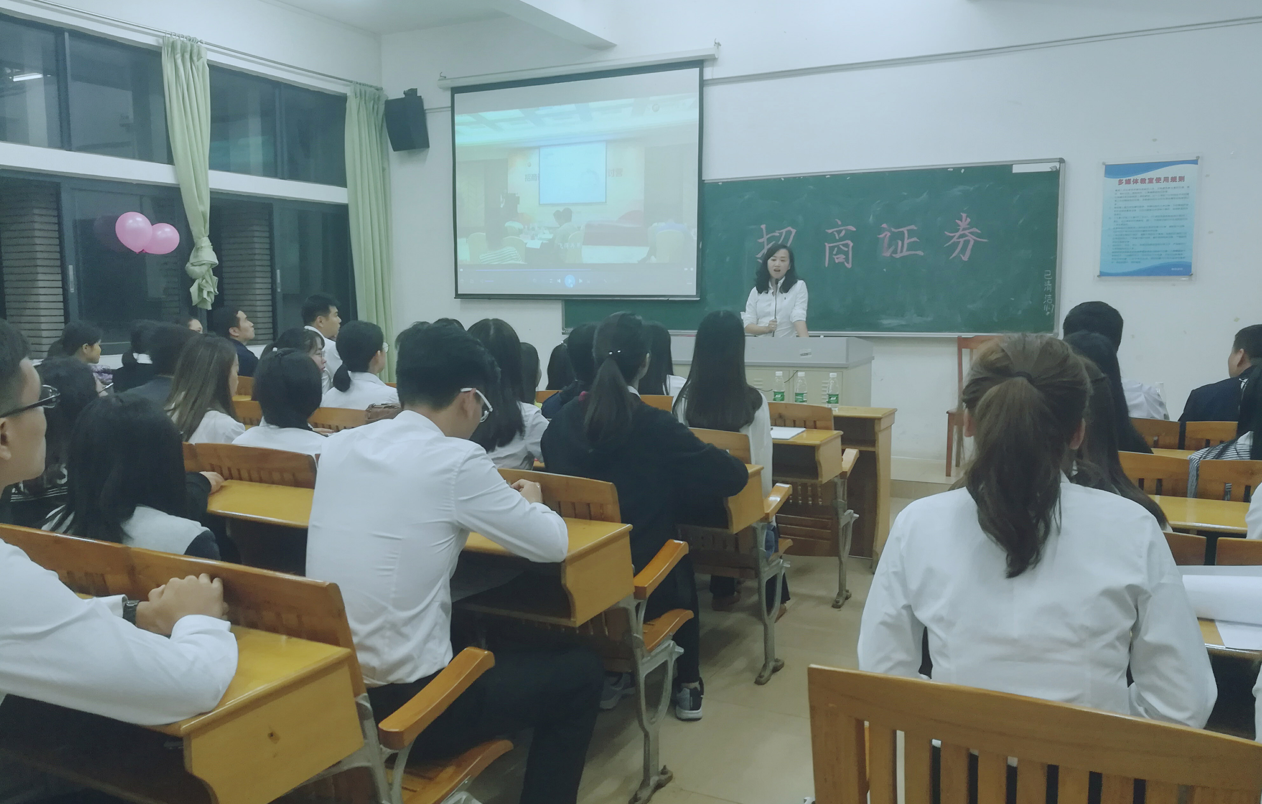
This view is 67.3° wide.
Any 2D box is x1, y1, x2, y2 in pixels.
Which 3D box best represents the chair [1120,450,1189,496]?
[{"bbox_3d":[1.468,0.560,3.080,0.525,0.900,0.490,3,7,28],"label":"chair"}]

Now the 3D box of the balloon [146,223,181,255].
[{"bbox_3d":[-3.498,-1.219,7.079,0.250,0.250,0.260,3,8,28],"label":"balloon"}]

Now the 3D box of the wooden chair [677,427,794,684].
[{"bbox_3d":[0.289,0.517,3.459,0.545,0.900,0.500,3,7,28],"label":"wooden chair"}]

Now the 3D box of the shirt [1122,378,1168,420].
[{"bbox_3d":[1.870,0.159,3.807,0.480,0.600,0.360,3,8,28],"label":"shirt"}]

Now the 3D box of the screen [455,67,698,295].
[{"bbox_3d":[-0.531,-1.829,8.130,2.483,1.887,0.050,3,7,28],"label":"screen"}]

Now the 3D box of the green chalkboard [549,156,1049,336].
[{"bbox_3d":[1.160,-1.151,7.370,3.980,1.200,0.060,3,8,28],"label":"green chalkboard"}]

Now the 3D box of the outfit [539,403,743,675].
[{"bbox_3d":[0.002,0.441,2.916,0.620,0.950,0.680,3,8,28],"label":"outfit"}]

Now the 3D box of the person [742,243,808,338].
[{"bbox_3d":[1.023,-0.322,6.695,0.470,1.570,0.330,2,7,18],"label":"person"}]

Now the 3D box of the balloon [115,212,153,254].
[{"bbox_3d":[-3.607,-1.226,6.873,0.265,0.295,0.265,3,8,28],"label":"balloon"}]

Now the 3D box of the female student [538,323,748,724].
[{"bbox_3d":[0.011,0.374,2.926,0.620,1.300,0.740,3,8,28],"label":"female student"}]

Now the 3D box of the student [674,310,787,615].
[{"bbox_3d":[0.431,0.291,3.676,0.460,1.300,0.760,3,7,28],"label":"student"}]

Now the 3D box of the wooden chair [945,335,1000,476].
[{"bbox_3d":[2.427,0.033,6.478,0.430,0.945,0.460,3,7,28],"label":"wooden chair"}]

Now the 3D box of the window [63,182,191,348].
[{"bbox_3d":[-3.705,-0.967,7.006,0.070,1.200,0.980,3,8,28],"label":"window"}]

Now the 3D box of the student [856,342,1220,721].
[{"bbox_3d":[0.632,0.537,1.512,0.485,1.300,0.700,3,7,28],"label":"student"}]

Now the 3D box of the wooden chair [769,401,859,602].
[{"bbox_3d":[0.729,0.431,4.262,0.545,0.890,0.440,3,7,28],"label":"wooden chair"}]

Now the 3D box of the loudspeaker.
[{"bbox_3d":[-2.055,-2.568,8.720,0.250,0.470,0.220,3,21,28],"label":"loudspeaker"}]

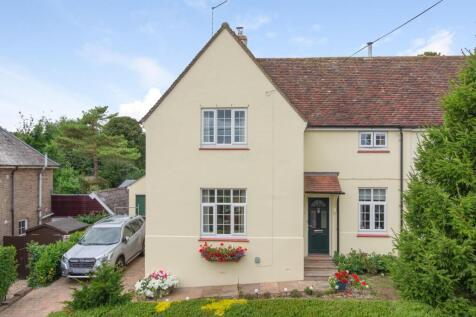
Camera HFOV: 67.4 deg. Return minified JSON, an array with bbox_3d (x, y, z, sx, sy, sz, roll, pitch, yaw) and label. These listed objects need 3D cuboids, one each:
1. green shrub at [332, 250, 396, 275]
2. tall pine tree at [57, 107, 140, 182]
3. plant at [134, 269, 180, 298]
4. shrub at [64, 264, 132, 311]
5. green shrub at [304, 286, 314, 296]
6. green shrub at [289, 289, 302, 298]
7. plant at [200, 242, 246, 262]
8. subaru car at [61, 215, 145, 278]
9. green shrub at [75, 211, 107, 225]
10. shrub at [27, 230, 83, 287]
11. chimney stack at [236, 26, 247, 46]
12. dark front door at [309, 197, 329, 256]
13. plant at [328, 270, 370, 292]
[{"bbox_3d":[4.448,3.642,12.500,2.250,0.850,0.900,0,0,0],"label":"green shrub"},{"bbox_3d":[-13.680,-1.324,35.000,8.200,7.800,7.600,0,0,0],"label":"tall pine tree"},{"bbox_3d":[-2.510,3.820,10.980,1.220,0.740,1.000,0,0,0],"label":"plant"},{"bbox_3d":[-3.950,3.620,10.150,1.650,1.320,1.500,0,0,0],"label":"shrub"},{"bbox_3d":[2.144,3.987,10.700,0.300,0.300,0.300,0,0,0],"label":"green shrub"},{"bbox_3d":[1.650,3.860,10.250,0.400,0.300,0.380,0,0,0],"label":"green shrub"},{"bbox_3d":[-0.480,3.000,11.380,1.480,0.580,0.420,0,0,0],"label":"plant"},{"bbox_3d":[-4.860,3.300,14.100,1.820,1.730,4.630,0,0,5],"label":"subaru car"},{"bbox_3d":[-8.000,3.500,19.300,1.800,1.200,1.300,0,0,0],"label":"green shrub"},{"bbox_3d":[-6.777,3.552,13.400,0.900,1.500,2.700,0,0,0],"label":"shrub"},{"bbox_3d":[0.133,-5.246,15.800,0.550,1.250,0.550,0,0,0],"label":"chimney stack"},{"bbox_3d":[2.946,2.422,12.900,0.820,2.080,0.100,0,0,0],"label":"dark front door"},{"bbox_3d":[3.437,3.825,11.100,1.150,0.680,0.750,0,0,0],"label":"plant"}]

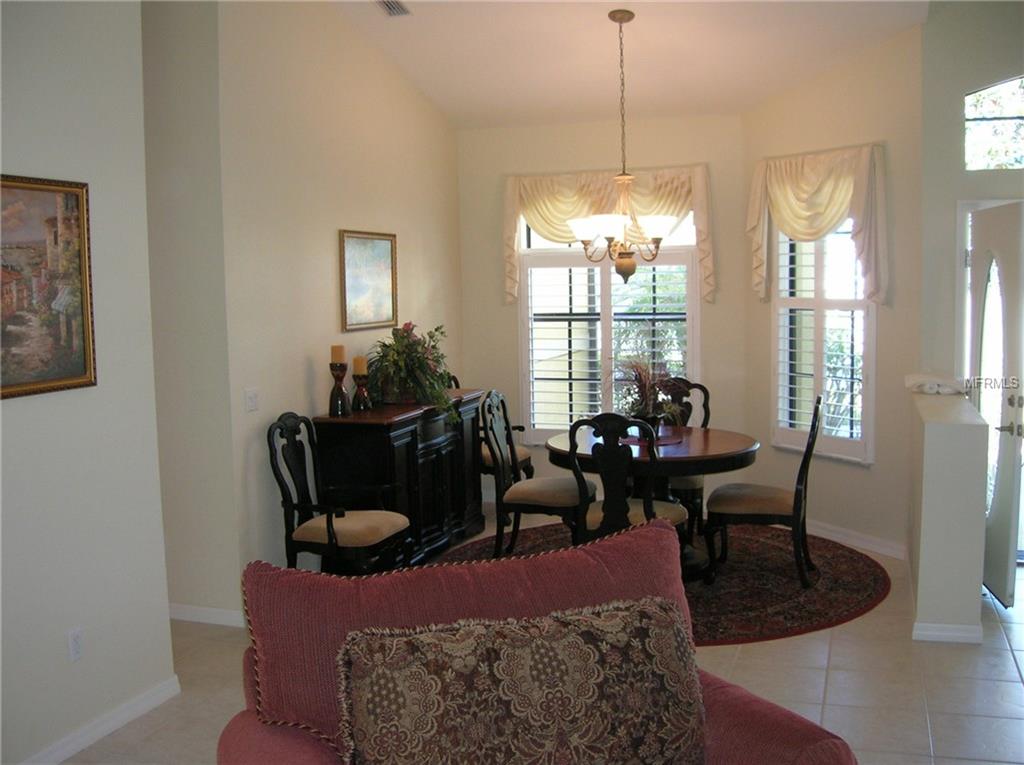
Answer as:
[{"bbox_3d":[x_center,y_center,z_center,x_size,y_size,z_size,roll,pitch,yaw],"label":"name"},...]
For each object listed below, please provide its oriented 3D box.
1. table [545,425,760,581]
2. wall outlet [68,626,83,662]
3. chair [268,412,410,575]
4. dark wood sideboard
[{"bbox_3d":[0.816,0.721,5.966,1.240,0.751,1.240,-1,6,0],"label":"table"},{"bbox_3d":[-1.564,0.939,3.600,0.012,0.116,0.072,1,6,19],"label":"wall outlet"},{"bbox_3d":[-0.848,0.682,5.059,0.630,1.060,0.610,1,6,20],"label":"chair"},{"bbox_3d":[-0.613,0.610,6.224,0.480,0.975,1.540,1,6,20],"label":"dark wood sideboard"}]

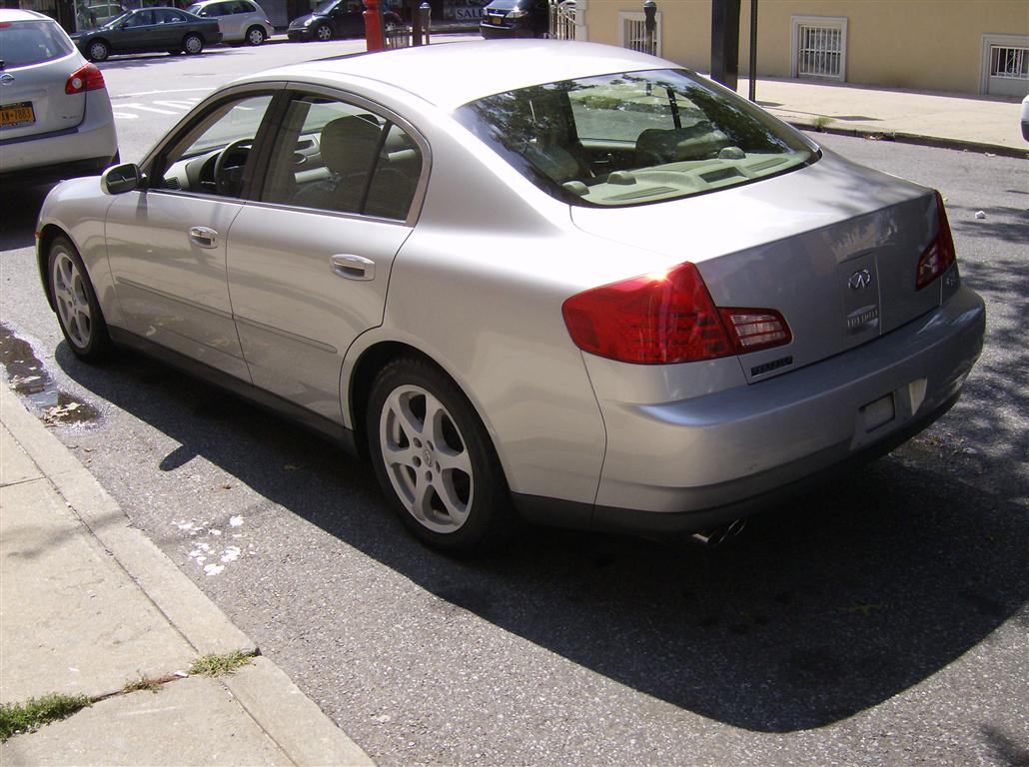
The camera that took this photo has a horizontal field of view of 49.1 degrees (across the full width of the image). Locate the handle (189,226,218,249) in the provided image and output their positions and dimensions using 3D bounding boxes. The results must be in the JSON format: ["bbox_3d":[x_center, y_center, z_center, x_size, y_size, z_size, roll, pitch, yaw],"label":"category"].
[{"bbox_3d":[-1.144,-0.546,4.188,0.055,0.078,0.230,-19,25,-38],"label":"handle"}]

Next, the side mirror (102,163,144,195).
[{"bbox_3d":[-1.568,-0.818,4.481,0.200,0.140,0.130,-19,25,-38],"label":"side mirror"}]

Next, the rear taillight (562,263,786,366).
[{"bbox_3d":[0.424,-0.190,2.863,0.525,0.250,0.330,-19,25,-38],"label":"rear taillight"}]

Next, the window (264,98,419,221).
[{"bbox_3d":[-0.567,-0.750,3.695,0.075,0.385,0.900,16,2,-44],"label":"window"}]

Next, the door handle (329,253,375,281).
[{"bbox_3d":[-0.486,-0.357,3.458,0.055,0.080,0.235,-19,25,-38],"label":"door handle"}]

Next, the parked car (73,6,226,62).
[{"bbox_3d":[-10.830,-10.060,32.350,4.670,1.400,1.780,-16,24,-33],"label":"parked car"}]

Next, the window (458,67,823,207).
[{"bbox_3d":[0.441,-0.788,3.529,1.160,0.085,0.680,-19,50,-38],"label":"window"}]

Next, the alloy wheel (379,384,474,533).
[{"bbox_3d":[-0.214,0.212,3.494,0.170,0.470,0.470,-19,25,-38],"label":"alloy wheel"}]

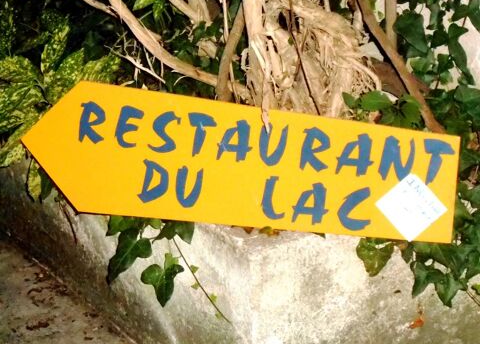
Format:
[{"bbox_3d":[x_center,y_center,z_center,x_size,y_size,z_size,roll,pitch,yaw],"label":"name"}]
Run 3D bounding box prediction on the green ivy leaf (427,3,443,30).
[{"bbox_3d":[0.394,-0.315,2.950,0.032,0.057,0.020,4,-17,13],"label":"green ivy leaf"}]

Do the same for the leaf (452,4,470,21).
[{"bbox_3d":[0.452,-0.325,2.970,0.037,0.033,0.015,0,-18,0],"label":"leaf"}]

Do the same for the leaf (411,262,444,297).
[{"bbox_3d":[0.345,0.198,2.680,0.063,0.063,0.025,2,-14,6],"label":"leaf"}]

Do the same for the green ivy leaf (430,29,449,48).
[{"bbox_3d":[0.336,-0.225,2.450,0.030,0.032,0.020,-1,15,0],"label":"green ivy leaf"}]

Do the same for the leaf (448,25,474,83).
[{"bbox_3d":[0.368,-0.195,2.420,0.043,0.098,0.030,-3,15,-6],"label":"leaf"}]

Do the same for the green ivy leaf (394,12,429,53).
[{"bbox_3d":[0.344,-0.280,2.920,0.068,0.080,0.025,2,-17,7],"label":"green ivy leaf"}]

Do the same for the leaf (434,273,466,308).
[{"bbox_3d":[0.321,0.179,2.220,0.049,0.050,0.022,-3,15,-6],"label":"leaf"}]

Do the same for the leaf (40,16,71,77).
[{"bbox_3d":[-0.374,-0.254,2.950,0.061,0.114,0.030,-3,-20,-10],"label":"leaf"}]

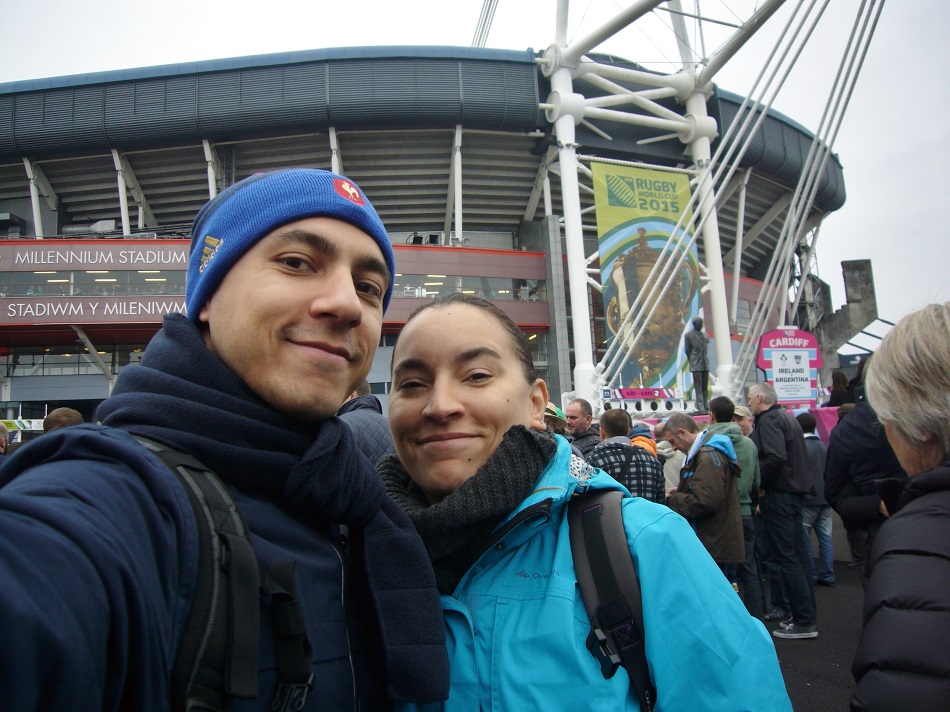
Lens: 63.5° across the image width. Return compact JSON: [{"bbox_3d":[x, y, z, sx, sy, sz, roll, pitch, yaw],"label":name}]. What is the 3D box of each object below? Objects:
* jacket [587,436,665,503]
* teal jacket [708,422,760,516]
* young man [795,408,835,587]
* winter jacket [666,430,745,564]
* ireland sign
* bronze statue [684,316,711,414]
[{"bbox_3d":[0.865,0.829,4.600,0.530,0.720,0.320,-1,-6,-6],"label":"jacket"},{"bbox_3d":[1.789,0.791,5.400,0.500,0.660,0.310,-1,-6,-6],"label":"teal jacket"},{"bbox_3d":[3.220,1.336,7.279,0.470,1.620,0.310,-5,-6,26],"label":"young man"},{"bbox_3d":[1.356,0.823,4.500,0.460,0.790,0.520,-3,-6,8],"label":"winter jacket"},{"bbox_3d":[5.134,0.236,12.500,1.200,1.500,0.130,-1,-6,-9],"label":"ireland sign"},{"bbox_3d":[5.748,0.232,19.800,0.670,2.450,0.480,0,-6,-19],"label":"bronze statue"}]

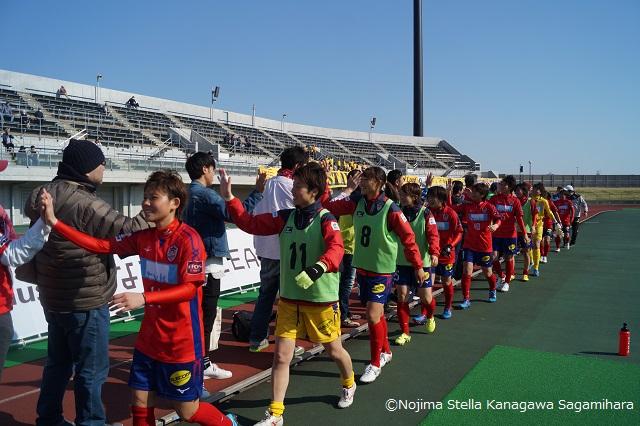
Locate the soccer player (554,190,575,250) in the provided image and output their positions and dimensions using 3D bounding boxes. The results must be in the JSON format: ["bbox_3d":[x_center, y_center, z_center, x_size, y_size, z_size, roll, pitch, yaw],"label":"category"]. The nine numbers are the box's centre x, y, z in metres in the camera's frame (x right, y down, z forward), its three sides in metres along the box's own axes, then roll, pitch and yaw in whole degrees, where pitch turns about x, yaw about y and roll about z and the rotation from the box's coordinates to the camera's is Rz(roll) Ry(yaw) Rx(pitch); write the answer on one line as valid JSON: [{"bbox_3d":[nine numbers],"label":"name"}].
[{"bbox_3d":[6.233,0.185,12.293,0.520,1.519,0.580,1,2,31],"label":"soccer player"}]

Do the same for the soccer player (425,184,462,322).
[{"bbox_3d":[1.395,0.443,5.436,0.500,1.530,0.480,2,3,37],"label":"soccer player"}]

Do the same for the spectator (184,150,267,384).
[{"bbox_3d":[-0.757,0.399,3.692,0.600,1.740,0.540,-2,3,-37],"label":"spectator"}]

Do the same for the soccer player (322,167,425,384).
[{"bbox_3d":[0.379,0.459,3.931,0.830,1.660,0.600,1,3,33],"label":"soccer player"}]

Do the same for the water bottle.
[{"bbox_3d":[2.672,1.109,4.201,0.089,0.282,0.089,1,3,40],"label":"water bottle"}]

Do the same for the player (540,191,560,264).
[{"bbox_3d":[4.834,0.284,10.124,0.550,1.518,0.520,1,3,33],"label":"player"}]

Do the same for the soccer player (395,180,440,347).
[{"bbox_3d":[0.940,0.477,4.829,0.650,1.543,0.620,1,3,33],"label":"soccer player"}]

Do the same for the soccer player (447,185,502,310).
[{"bbox_3d":[2.011,0.397,6.236,0.720,1.569,0.620,0,2,27],"label":"soccer player"}]

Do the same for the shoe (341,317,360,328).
[{"bbox_3d":[0.327,1.163,5.147,0.270,0.110,0.100,1,2,18],"label":"shoe"}]

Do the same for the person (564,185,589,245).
[{"bbox_3d":[7.363,0.043,13.740,0.600,1.740,0.480,2,3,38],"label":"person"}]

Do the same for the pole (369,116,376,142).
[{"bbox_3d":[7.044,-11.100,64.000,0.650,3.450,0.700,-3,3,-41],"label":"pole"}]

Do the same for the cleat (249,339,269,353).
[{"bbox_3d":[-0.553,1.190,4.384,0.100,0.110,0.270,2,3,37],"label":"cleat"}]

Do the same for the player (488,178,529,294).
[{"bbox_3d":[2.817,0.302,7.157,0.580,1.690,0.550,1,2,30],"label":"player"}]

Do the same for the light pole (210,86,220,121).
[{"bbox_3d":[-10.477,-10.957,48.000,0.850,3.400,0.600,1,2,34],"label":"light pole"}]

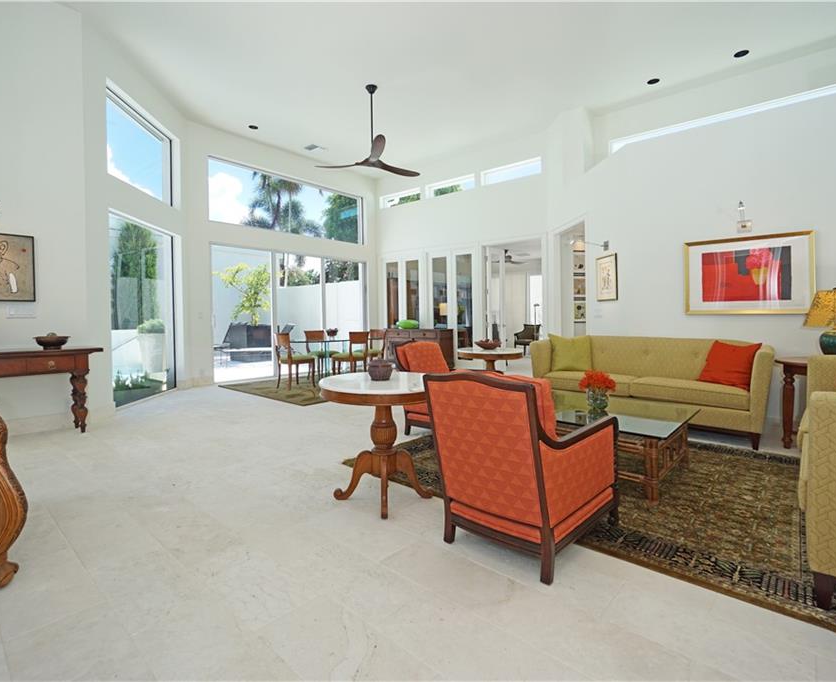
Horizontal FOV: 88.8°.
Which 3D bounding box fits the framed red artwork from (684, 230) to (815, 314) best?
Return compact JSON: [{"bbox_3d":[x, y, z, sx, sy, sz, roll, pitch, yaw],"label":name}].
[{"bbox_3d":[3.346,-0.664,4.377,1.060,0.810,0.040,2,4,41],"label":"framed red artwork"}]

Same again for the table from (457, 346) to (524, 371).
[{"bbox_3d":[0.832,0.480,4.974,0.749,0.732,0.749,2,4,42],"label":"table"}]

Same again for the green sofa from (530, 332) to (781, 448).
[{"bbox_3d":[2.346,0.417,4.440,2.116,0.887,0.911,2,4,42],"label":"green sofa"}]

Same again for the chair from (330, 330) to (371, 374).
[{"bbox_3d":[-1.161,0.307,7.228,0.540,0.890,0.470,2,4,42],"label":"chair"}]

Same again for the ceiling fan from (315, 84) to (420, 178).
[{"bbox_3d":[-0.680,-2.960,5.700,1.500,1.150,1.420,0,3,0],"label":"ceiling fan"}]

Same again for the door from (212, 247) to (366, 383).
[{"bbox_3d":[-2.481,-0.568,8.959,0.108,2.495,3.591,2,4,42],"label":"door"}]

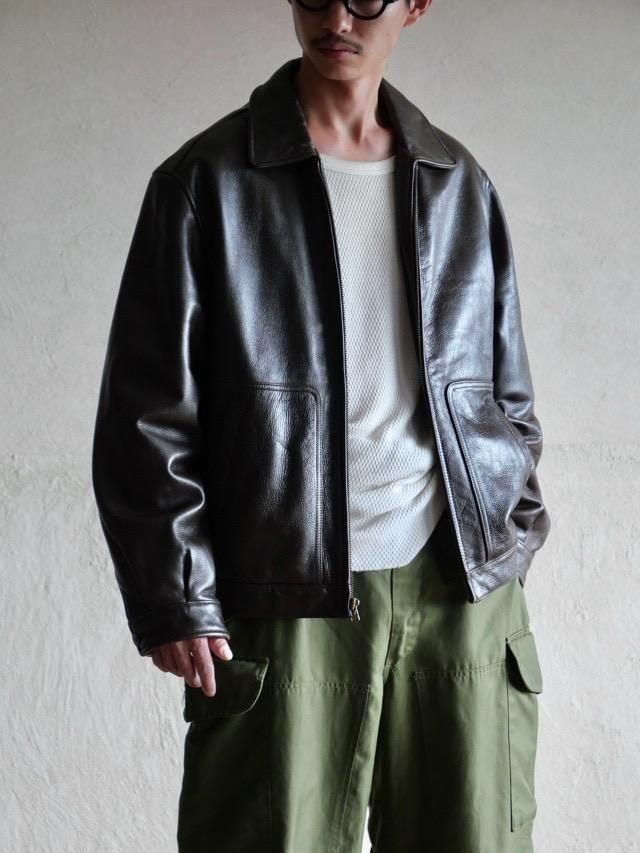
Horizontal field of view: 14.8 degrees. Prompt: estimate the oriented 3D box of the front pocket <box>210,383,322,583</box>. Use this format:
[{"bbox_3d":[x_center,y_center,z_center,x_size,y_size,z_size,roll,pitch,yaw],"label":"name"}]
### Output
[{"bbox_3d":[-0.070,0.068,3.010,0.150,0.240,0.050,0,5,2],"label":"front pocket"}]

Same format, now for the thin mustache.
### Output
[{"bbox_3d":[0.021,-0.464,3.000,0.053,0.013,0.017,8,13,17],"label":"thin mustache"}]

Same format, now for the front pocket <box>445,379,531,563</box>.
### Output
[{"bbox_3d":[0.212,0.055,3.100,0.130,0.230,0.055,-10,6,-39],"label":"front pocket"}]

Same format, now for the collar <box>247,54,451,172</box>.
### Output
[{"bbox_3d":[0.041,-0.398,3.100,0.250,0.135,0.170,-2,5,-22],"label":"collar"}]

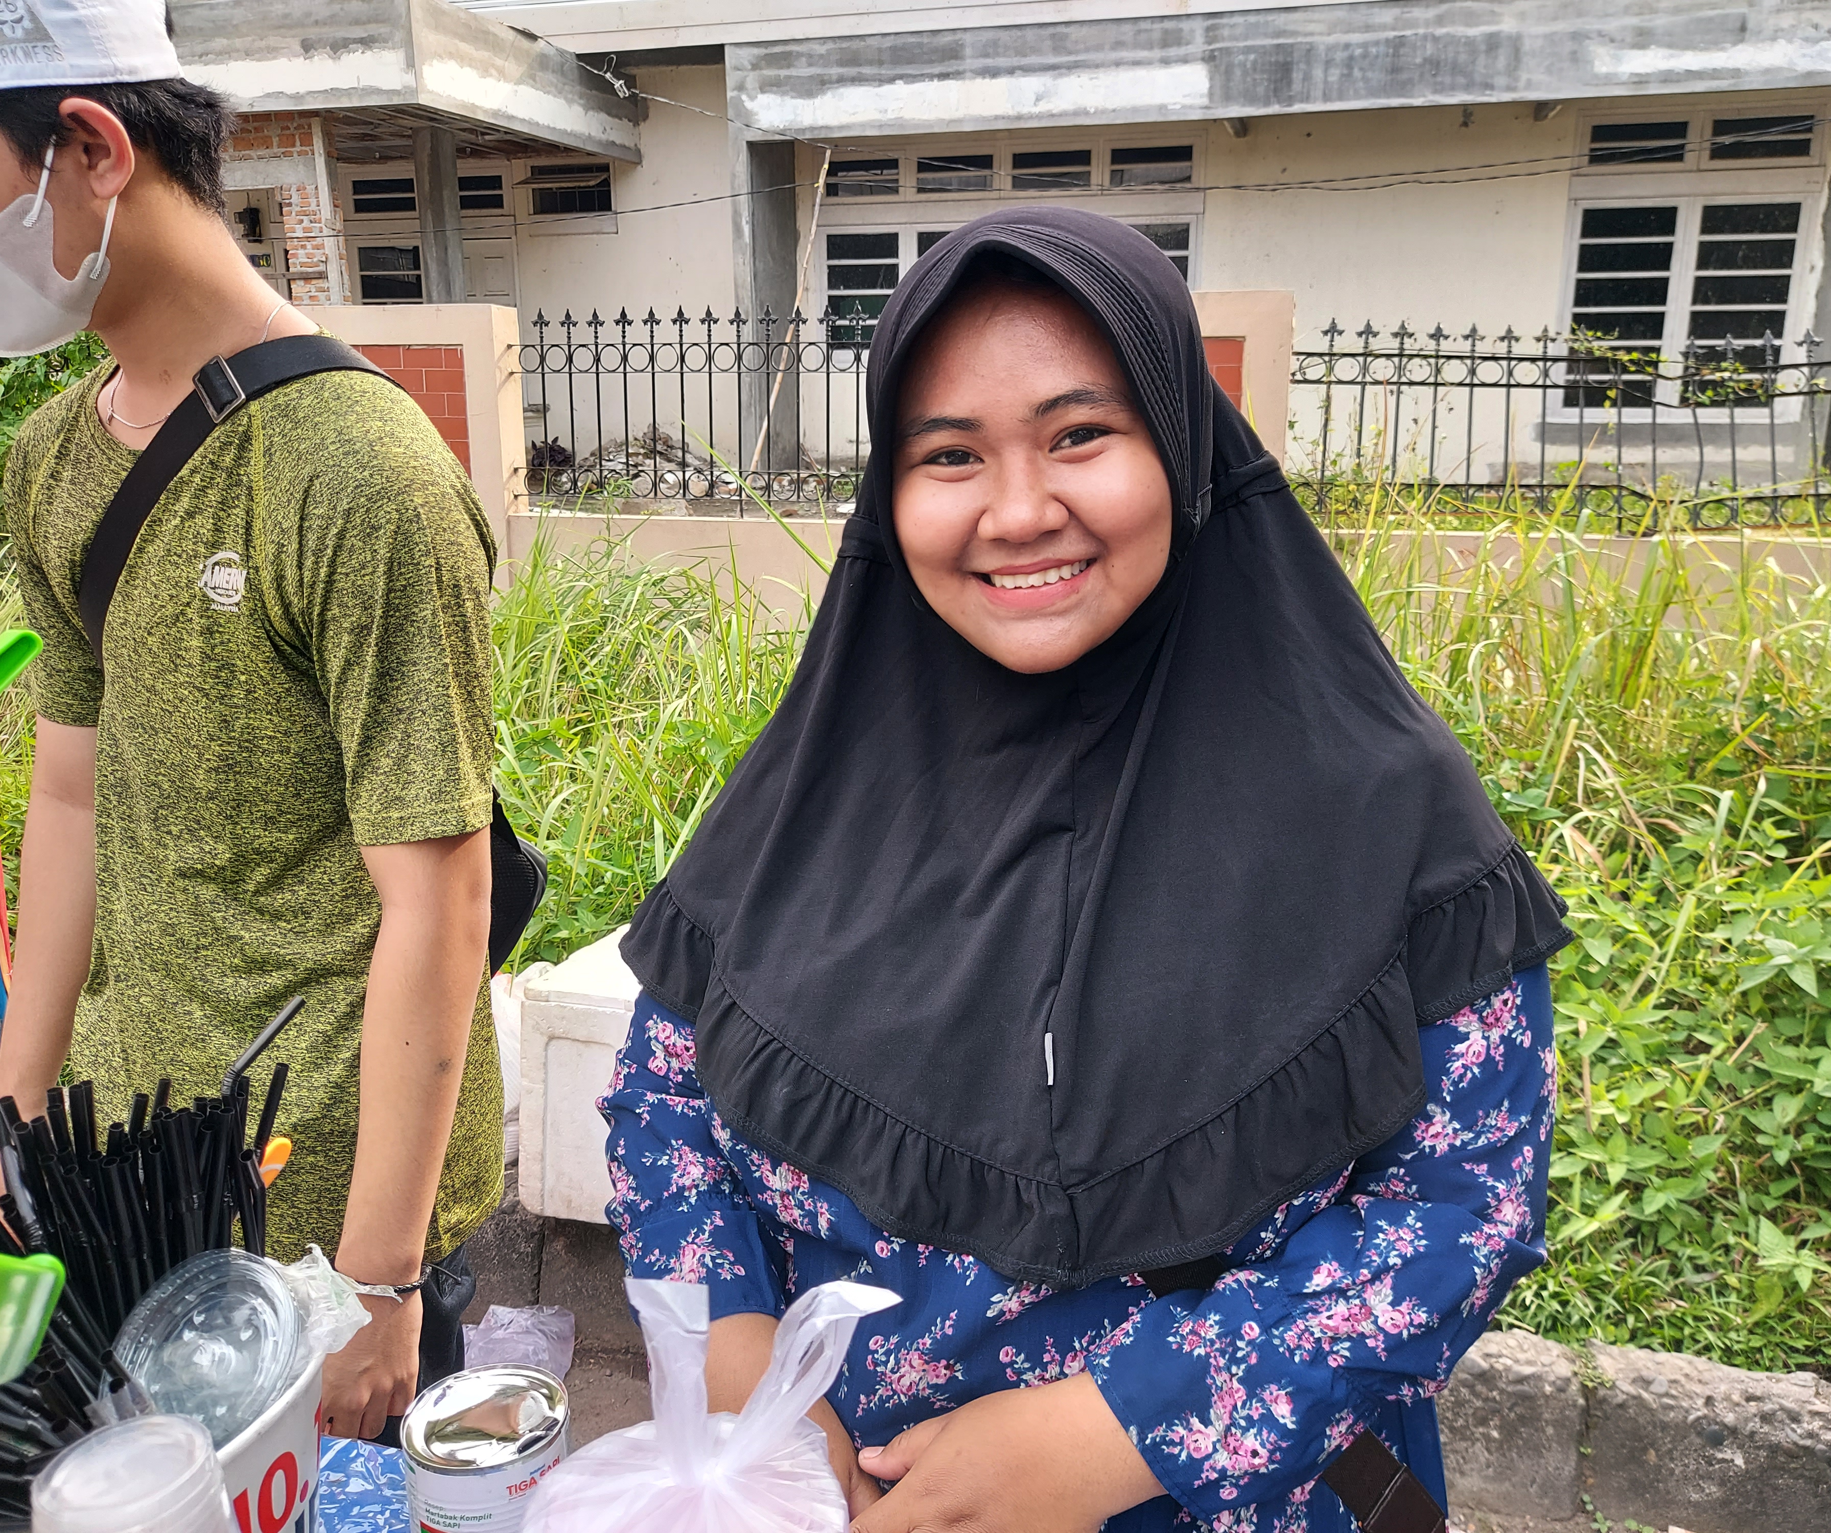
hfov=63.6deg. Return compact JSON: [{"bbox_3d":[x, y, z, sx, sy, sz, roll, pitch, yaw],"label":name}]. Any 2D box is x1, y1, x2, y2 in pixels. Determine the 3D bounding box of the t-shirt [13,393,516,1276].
[{"bbox_3d":[-0.495,0.022,1.090,0.440,0.640,0.290,8,14,35],"label":"t-shirt"}]

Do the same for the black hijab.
[{"bbox_3d":[0.088,-0.030,0.820,0.500,0.550,0.330,2,11,9],"label":"black hijab"}]

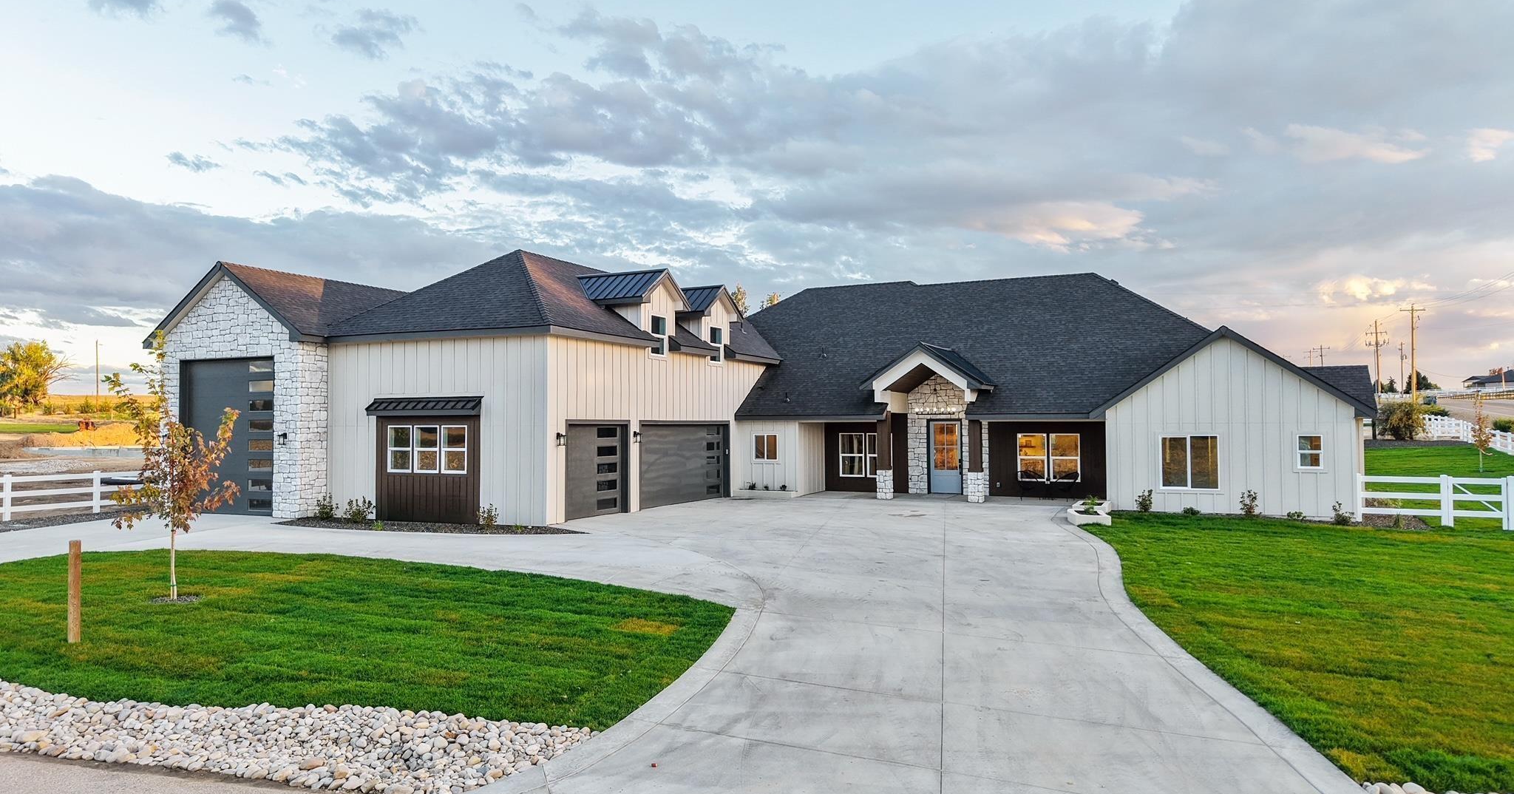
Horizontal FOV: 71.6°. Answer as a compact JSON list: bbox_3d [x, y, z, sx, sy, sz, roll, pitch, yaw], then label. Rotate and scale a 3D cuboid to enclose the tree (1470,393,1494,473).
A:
[{"bbox_3d":[34.561,1.704,50.054,1.000,3.805,1.000,-1,-2,35],"label":"tree"}]

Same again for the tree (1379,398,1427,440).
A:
[{"bbox_3d":[42.448,1.458,69.040,2.800,2.839,2.700,-1,-2,32],"label":"tree"}]

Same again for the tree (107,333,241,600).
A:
[{"bbox_3d":[-8.881,1.056,16.057,1.850,4.056,1.800,1,-2,-29],"label":"tree"}]

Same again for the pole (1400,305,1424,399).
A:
[{"bbox_3d":[72.038,-3.903,115.178,2.440,12.606,0.400,-1,-2,25],"label":"pole"}]

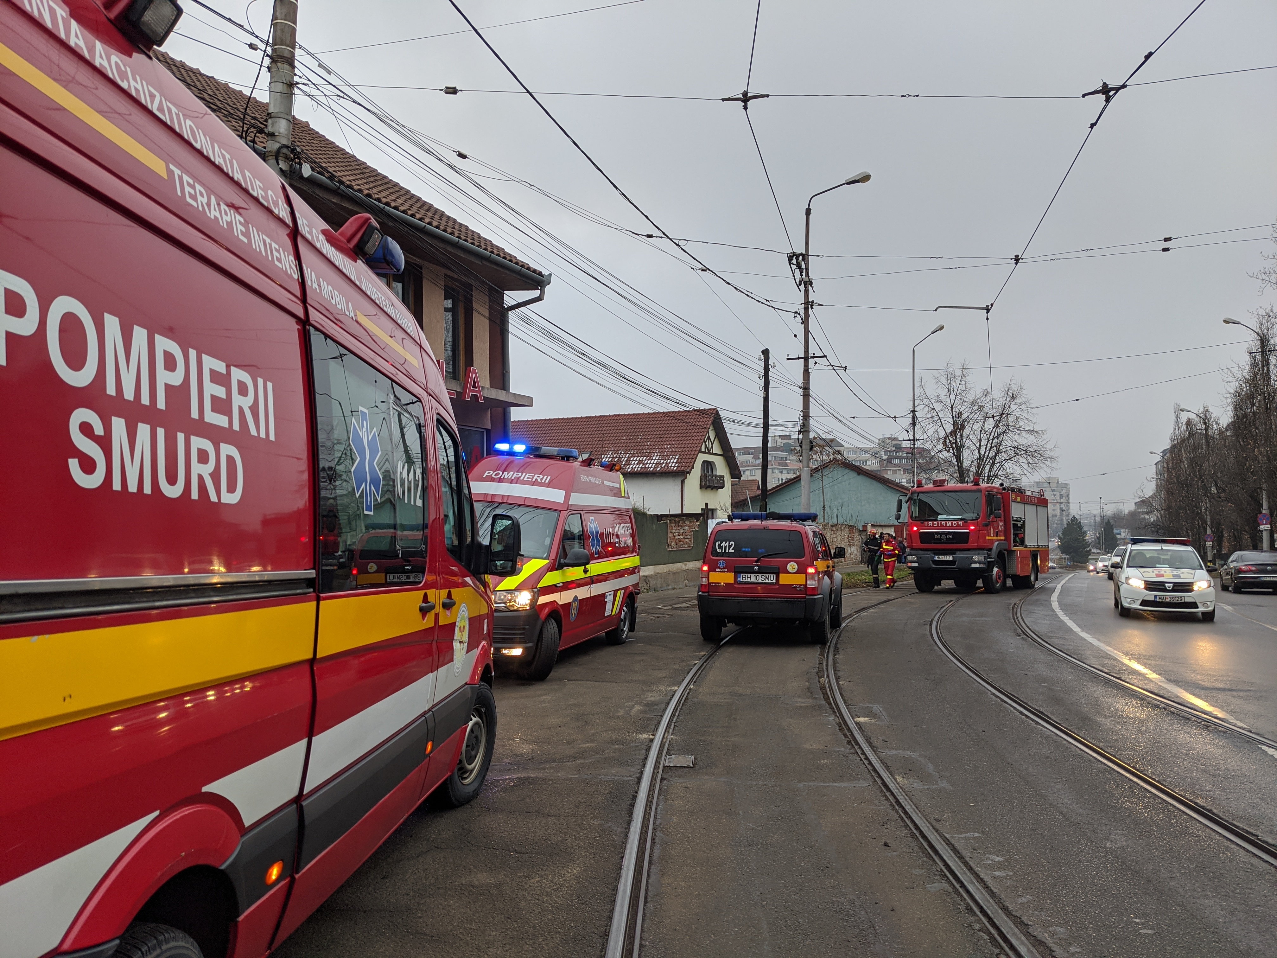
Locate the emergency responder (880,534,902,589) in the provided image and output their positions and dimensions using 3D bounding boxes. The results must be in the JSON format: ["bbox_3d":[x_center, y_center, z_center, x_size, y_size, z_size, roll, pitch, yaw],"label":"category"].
[{"bbox_3d":[7.820,2.520,30.800,0.620,1.740,0.500,-2,-4,36],"label":"emergency responder"}]

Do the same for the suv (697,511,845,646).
[{"bbox_3d":[2.204,1.505,15.800,1.880,1.880,4.580,0,-3,15],"label":"suv"}]

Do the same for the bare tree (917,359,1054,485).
[{"bbox_3d":[18.513,-0.635,53.051,7.300,10.970,7.300,0,-4,18],"label":"bare tree"}]

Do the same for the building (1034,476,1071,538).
[{"bbox_3d":[220.303,15.395,530.000,15.000,34.000,17.000,3,-4,-41],"label":"building"}]

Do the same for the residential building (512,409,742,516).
[{"bbox_3d":[-2.187,0.550,61.022,15.500,8.940,7.400,-1,-4,31],"label":"residential building"}]

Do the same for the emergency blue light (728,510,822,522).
[{"bbox_3d":[2.170,0.610,15.650,1.400,0.140,0.300,0,-3,15],"label":"emergency blue light"}]

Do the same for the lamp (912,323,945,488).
[{"bbox_3d":[13.498,-1.423,46.559,1.600,11.630,0.350,-1,-4,30],"label":"lamp"}]

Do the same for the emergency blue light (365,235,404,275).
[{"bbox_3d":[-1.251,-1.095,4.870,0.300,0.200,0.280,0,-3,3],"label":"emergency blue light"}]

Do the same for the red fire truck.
[{"bbox_3d":[10.528,1.828,30.715,2.600,3.200,7.070,-2,-4,35],"label":"red fire truck"}]

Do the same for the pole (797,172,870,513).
[{"bbox_3d":[5.379,-2.622,27.270,2.000,11.530,0.400,-1,-4,27],"label":"pole"}]

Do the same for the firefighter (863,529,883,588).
[{"bbox_3d":[7.305,2.495,31.100,0.620,1.830,0.500,-1,-3,22],"label":"firefighter"}]

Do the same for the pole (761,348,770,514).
[{"bbox_3d":[4.130,-0.420,33.000,0.250,7.800,0.250,1,-3,0],"label":"pole"}]

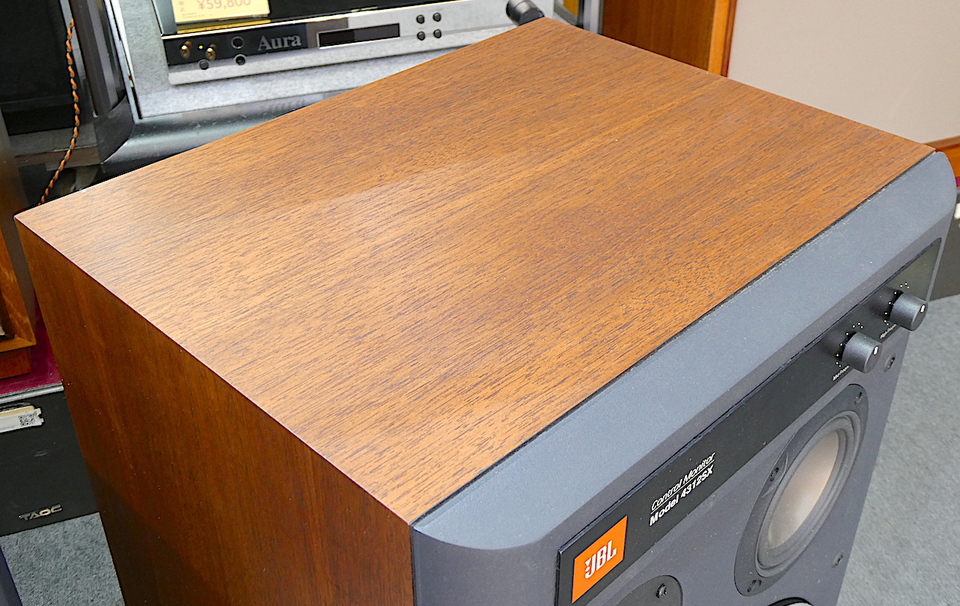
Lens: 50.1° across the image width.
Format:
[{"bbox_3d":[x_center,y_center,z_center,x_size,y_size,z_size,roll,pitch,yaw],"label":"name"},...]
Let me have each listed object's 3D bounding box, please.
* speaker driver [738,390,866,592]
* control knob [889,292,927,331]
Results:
[{"bbox_3d":[0.155,0.092,0.515,0.120,0.116,0.028,-29,43,-36],"label":"speaker driver"},{"bbox_3d":[0.203,0.004,0.486,0.017,0.017,0.012,-29,43,-36],"label":"control knob"}]

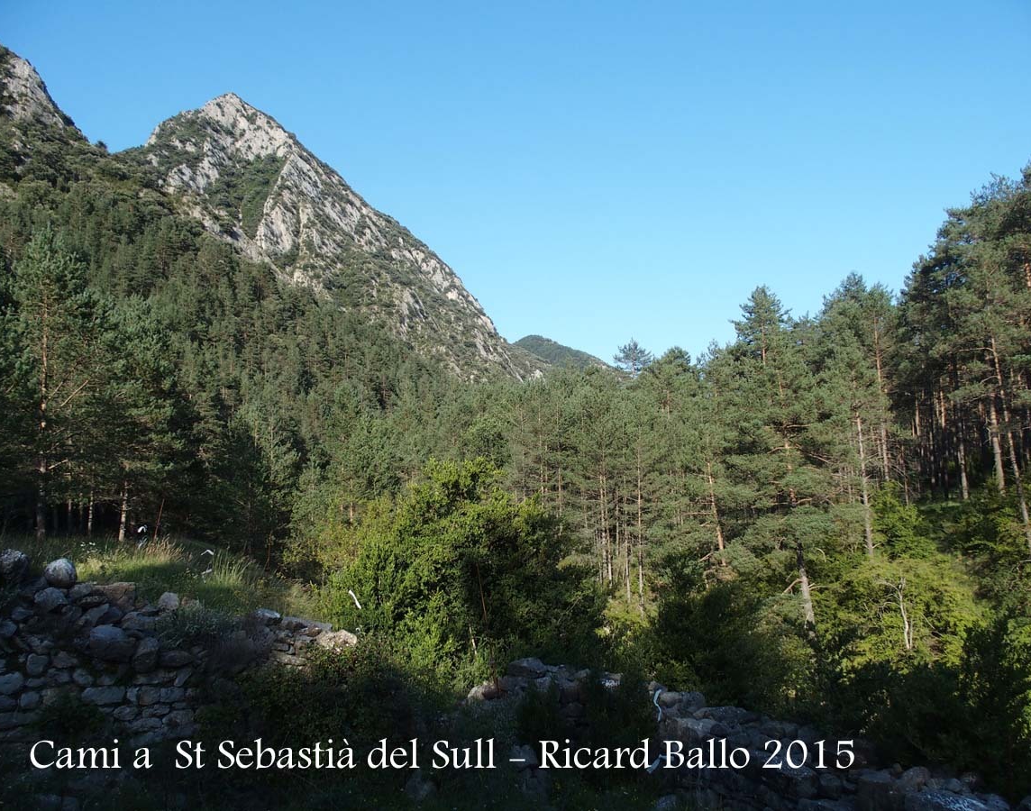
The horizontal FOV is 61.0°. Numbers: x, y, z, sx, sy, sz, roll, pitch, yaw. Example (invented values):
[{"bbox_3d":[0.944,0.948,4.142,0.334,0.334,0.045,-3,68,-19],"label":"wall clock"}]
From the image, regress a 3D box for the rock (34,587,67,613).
[{"bbox_3d":[-3.801,1.587,7.150,0.250,0.198,0.230,-1,-7,0],"label":"rock"}]

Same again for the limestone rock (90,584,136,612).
[{"bbox_3d":[-3.218,1.531,7.000,0.291,0.211,0.260,-1,-7,0],"label":"limestone rock"}]

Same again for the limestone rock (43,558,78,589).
[{"bbox_3d":[-3.794,1.403,7.300,0.263,0.245,0.250,-1,-7,0],"label":"limestone rock"}]

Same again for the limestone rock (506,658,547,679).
[{"bbox_3d":[0.098,2.312,7.700,0.344,0.144,0.260,-1,-7,0],"label":"limestone rock"}]

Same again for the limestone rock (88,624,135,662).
[{"bbox_3d":[-3.109,1.830,6.750,0.281,0.260,0.300,-1,-7,0],"label":"limestone rock"}]

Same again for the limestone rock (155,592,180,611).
[{"bbox_3d":[-2.826,1.590,7.100,0.151,0.148,0.170,-1,-7,0],"label":"limestone rock"}]

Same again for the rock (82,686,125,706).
[{"bbox_3d":[-3.156,2.218,6.700,0.269,0.120,0.240,-1,-7,0],"label":"rock"}]

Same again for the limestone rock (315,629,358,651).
[{"bbox_3d":[-1.593,2.092,7.800,0.341,0.166,0.260,-1,-7,0],"label":"limestone rock"}]

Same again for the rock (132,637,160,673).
[{"bbox_3d":[-2.974,2.008,7.050,0.211,0.265,0.240,-1,-7,0],"label":"rock"}]

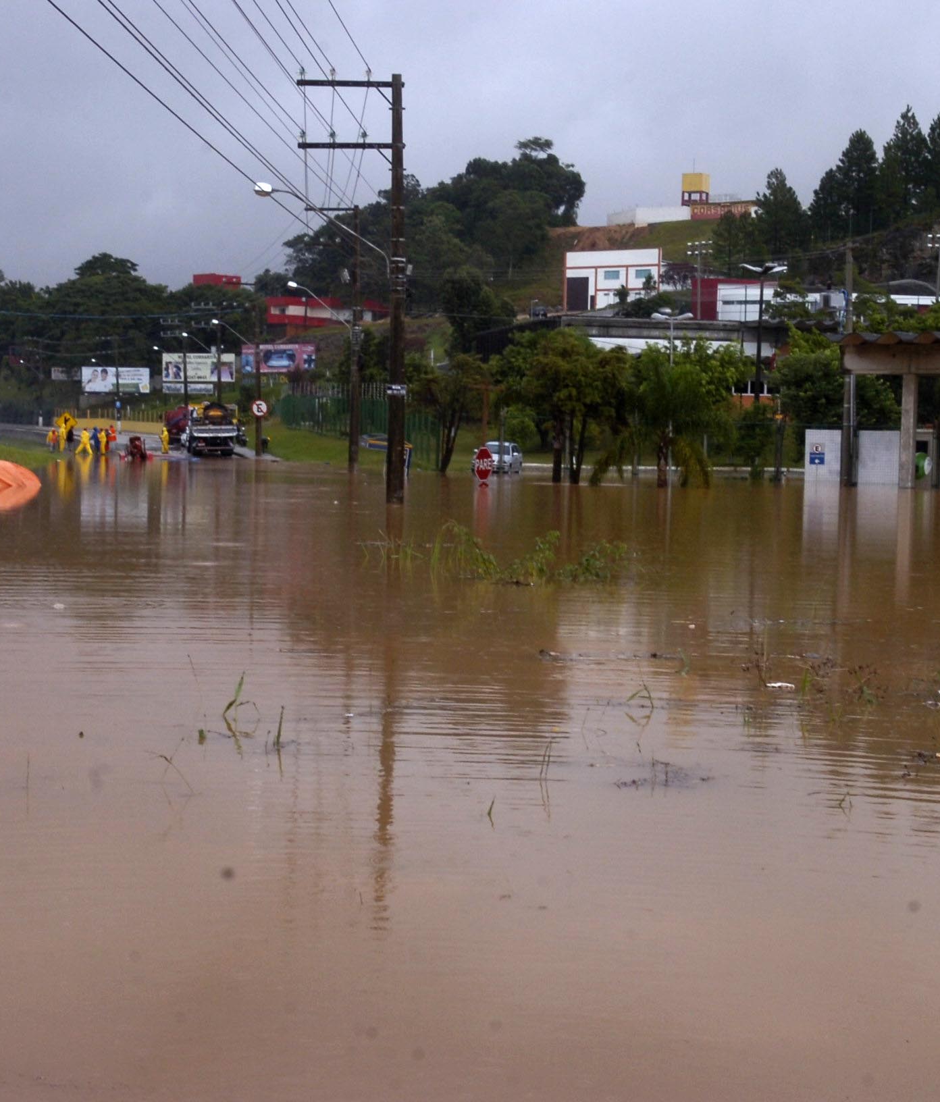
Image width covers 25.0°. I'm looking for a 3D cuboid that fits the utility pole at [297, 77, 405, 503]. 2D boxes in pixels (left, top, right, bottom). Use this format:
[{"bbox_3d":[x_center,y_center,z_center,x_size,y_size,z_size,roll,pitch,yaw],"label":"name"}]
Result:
[{"bbox_3d":[-2.306,-4.909,41.513,2.100,8.800,0.400,1,3,-6],"label":"utility pole"}]

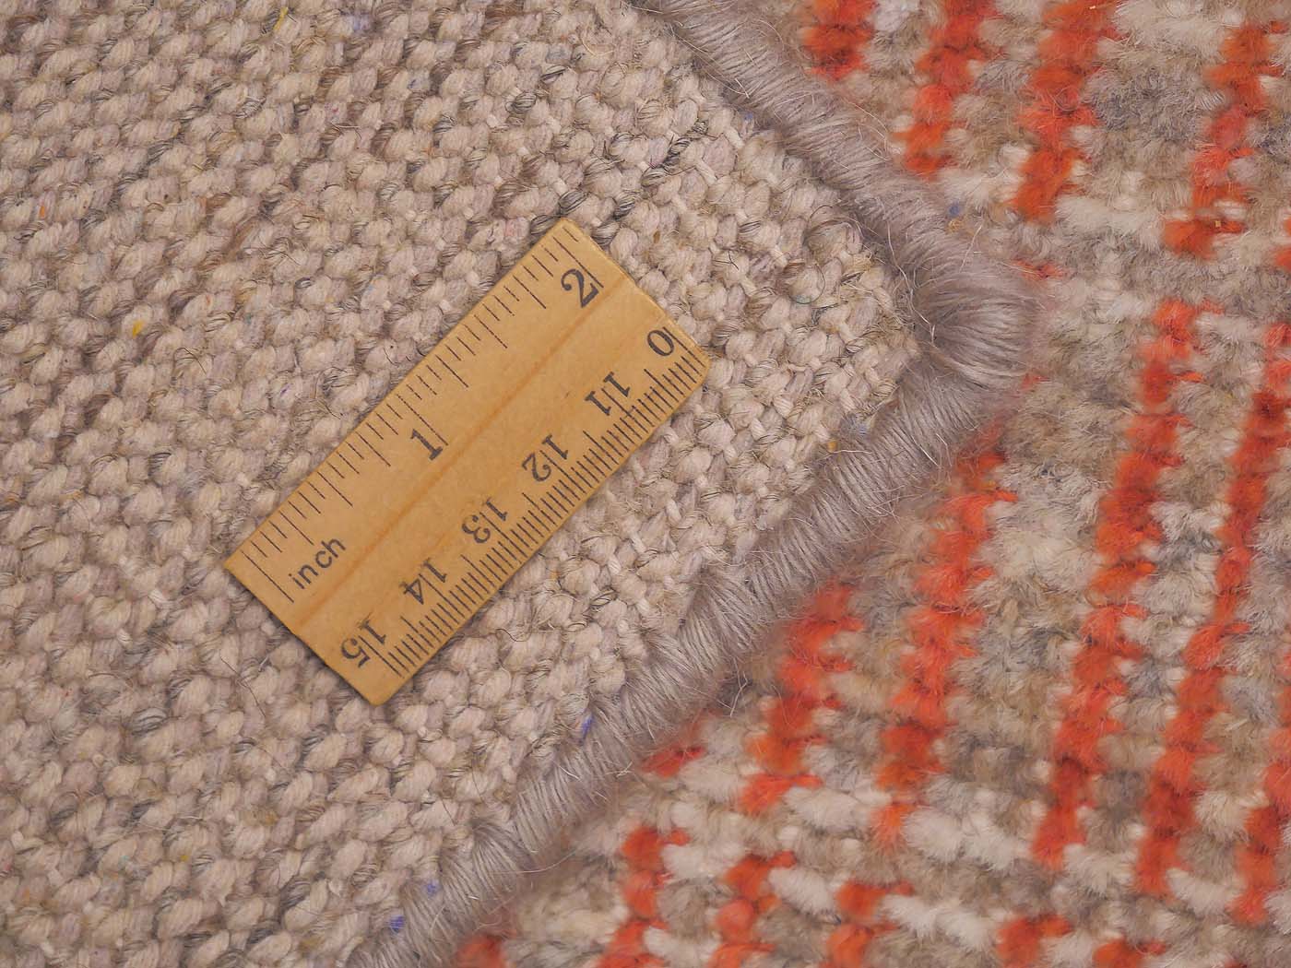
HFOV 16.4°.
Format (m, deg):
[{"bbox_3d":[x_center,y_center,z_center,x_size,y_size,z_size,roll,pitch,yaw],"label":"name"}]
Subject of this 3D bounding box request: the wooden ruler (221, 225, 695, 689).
[{"bbox_3d":[-0.020,-0.002,0.515,0.025,0.003,0.056,44,92,-4],"label":"wooden ruler"}]

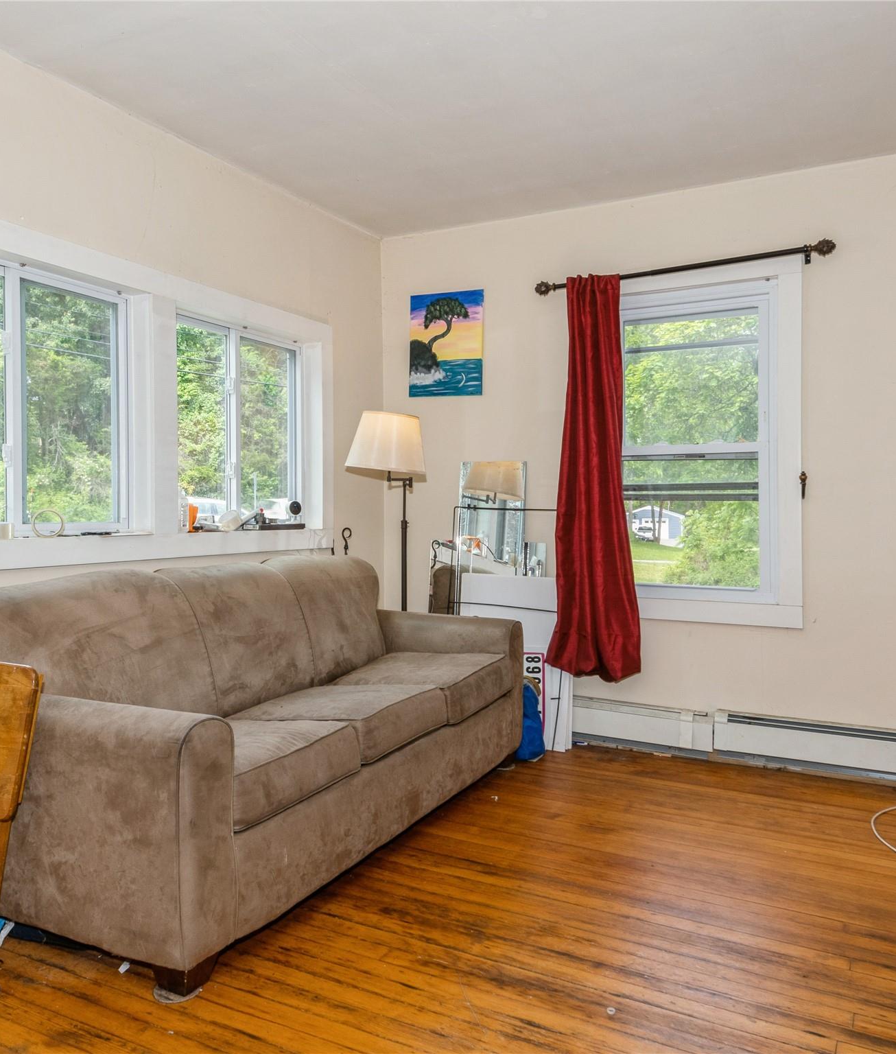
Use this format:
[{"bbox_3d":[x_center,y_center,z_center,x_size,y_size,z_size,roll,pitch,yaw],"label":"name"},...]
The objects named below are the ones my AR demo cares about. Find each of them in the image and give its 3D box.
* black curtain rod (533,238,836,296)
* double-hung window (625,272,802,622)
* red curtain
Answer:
[{"bbox_3d":[0.967,-1.089,3.819,1.270,0.089,0.100,1,1,28],"label":"black curtain rod"},{"bbox_3d":[1.043,-0.342,3.884,0.941,1.505,0.100,1,1,28],"label":"double-hung window"},{"bbox_3d":[0.642,-0.215,3.986,0.439,1.808,0.150,1,1,28],"label":"red curtain"}]

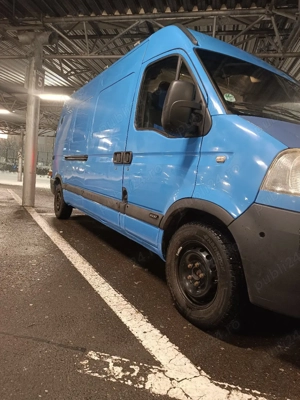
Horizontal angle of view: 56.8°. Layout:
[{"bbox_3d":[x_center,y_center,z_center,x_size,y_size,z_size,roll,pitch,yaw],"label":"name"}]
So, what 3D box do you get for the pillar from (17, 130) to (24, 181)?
[{"bbox_3d":[-6.829,-2.357,14.694,0.230,2.850,0.230,2,6,-31],"label":"pillar"}]

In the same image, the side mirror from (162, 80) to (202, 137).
[{"bbox_3d":[0.248,-0.607,1.938,0.250,0.370,0.170,2,6,-31],"label":"side mirror"}]

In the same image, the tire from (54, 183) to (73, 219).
[{"bbox_3d":[-1.701,0.013,5.510,0.225,0.695,0.695,2,6,-31],"label":"tire"}]

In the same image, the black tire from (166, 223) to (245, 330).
[{"bbox_3d":[0.413,0.532,2.062,0.225,0.695,0.695,2,6,-31],"label":"black tire"}]

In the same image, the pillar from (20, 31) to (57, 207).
[{"bbox_3d":[-2.732,-1.836,6.461,0.310,4.000,0.310,2,6,-31],"label":"pillar"}]

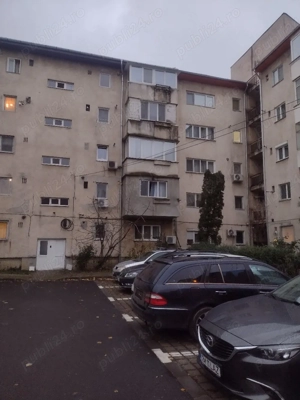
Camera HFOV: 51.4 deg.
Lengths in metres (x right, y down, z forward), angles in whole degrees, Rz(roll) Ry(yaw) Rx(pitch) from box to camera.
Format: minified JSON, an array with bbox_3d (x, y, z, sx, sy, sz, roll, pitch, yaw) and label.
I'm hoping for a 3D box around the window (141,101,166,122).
[{"bbox_3d":[0.246,-6.313,22.393,1.905,1.409,0.150,3,-9,-18],"label":"window"}]

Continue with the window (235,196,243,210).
[{"bbox_3d":[6.994,0.248,24.504,0.722,1.000,0.150,3,-8,-17],"label":"window"}]

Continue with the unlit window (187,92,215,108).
[{"bbox_3d":[4.135,-8.041,25.278,2.515,1.086,0.150,3,-9,-18],"label":"unlit window"}]

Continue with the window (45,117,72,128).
[{"bbox_3d":[-6.161,-5.191,21.079,1.715,0.594,0.150,3,-8,-17],"label":"window"}]

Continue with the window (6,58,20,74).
[{"bbox_3d":[-8.998,-8.886,20.605,0.820,1.003,0.150,3,-8,-18],"label":"window"}]

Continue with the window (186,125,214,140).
[{"bbox_3d":[3.984,-5.192,24.310,2.450,1.106,0.150,3,-8,-17],"label":"window"}]

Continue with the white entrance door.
[{"bbox_3d":[-6.257,3.474,19.858,1.729,1.948,0.150,3,-8,-17],"label":"white entrance door"}]

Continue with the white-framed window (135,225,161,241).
[{"bbox_3d":[-0.158,2.371,22.409,1.956,1.110,0.150,3,-9,-18],"label":"white-framed window"}]

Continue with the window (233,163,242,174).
[{"bbox_3d":[7.203,-2.447,25.500,0.722,1.063,0.150,3,-9,-18],"label":"window"}]

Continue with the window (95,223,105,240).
[{"bbox_3d":[-3.318,2.128,20.963,0.639,1.073,0.150,3,-8,-17],"label":"window"}]

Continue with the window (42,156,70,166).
[{"bbox_3d":[-6.315,-2.570,21.081,1.776,0.554,0.150,3,-9,-18],"label":"window"}]

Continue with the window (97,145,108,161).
[{"bbox_3d":[-3.292,-3.275,21.706,0.781,1.136,0.150,3,-8,-18],"label":"window"}]

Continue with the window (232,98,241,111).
[{"bbox_3d":[7.321,-7.963,26.312,0.711,1.060,0.150,3,-9,-18],"label":"window"}]

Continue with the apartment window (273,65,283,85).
[{"bbox_3d":[8.984,-8.651,21.763,0.150,1.044,1.009,3,-9,-18],"label":"apartment window"}]

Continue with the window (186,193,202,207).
[{"bbox_3d":[3.984,0.059,24.092,2.441,1.087,0.150,3,-9,-18],"label":"window"}]

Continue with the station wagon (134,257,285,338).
[{"bbox_3d":[2.090,1.985,7.020,4.830,1.500,1.840,3,-8,-16],"label":"station wagon"}]

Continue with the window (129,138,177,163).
[{"bbox_3d":[0.228,-3.427,21.462,3.403,1.390,0.200,3,-8,-17],"label":"window"}]

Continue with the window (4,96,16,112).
[{"bbox_3d":[-9.073,-6.262,20.316,0.746,1.061,0.150,3,-8,-17],"label":"window"}]

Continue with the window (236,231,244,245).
[{"bbox_3d":[6.987,2.903,24.215,0.707,1.021,0.150,3,-8,-18],"label":"window"}]

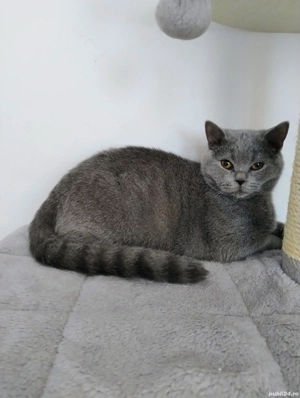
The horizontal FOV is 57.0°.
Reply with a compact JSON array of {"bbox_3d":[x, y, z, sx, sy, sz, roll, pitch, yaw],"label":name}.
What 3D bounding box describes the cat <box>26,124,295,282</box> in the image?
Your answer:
[{"bbox_3d":[0.032,-0.014,0.431,0.415,0.210,0.195,-1,18,-4],"label":"cat"}]

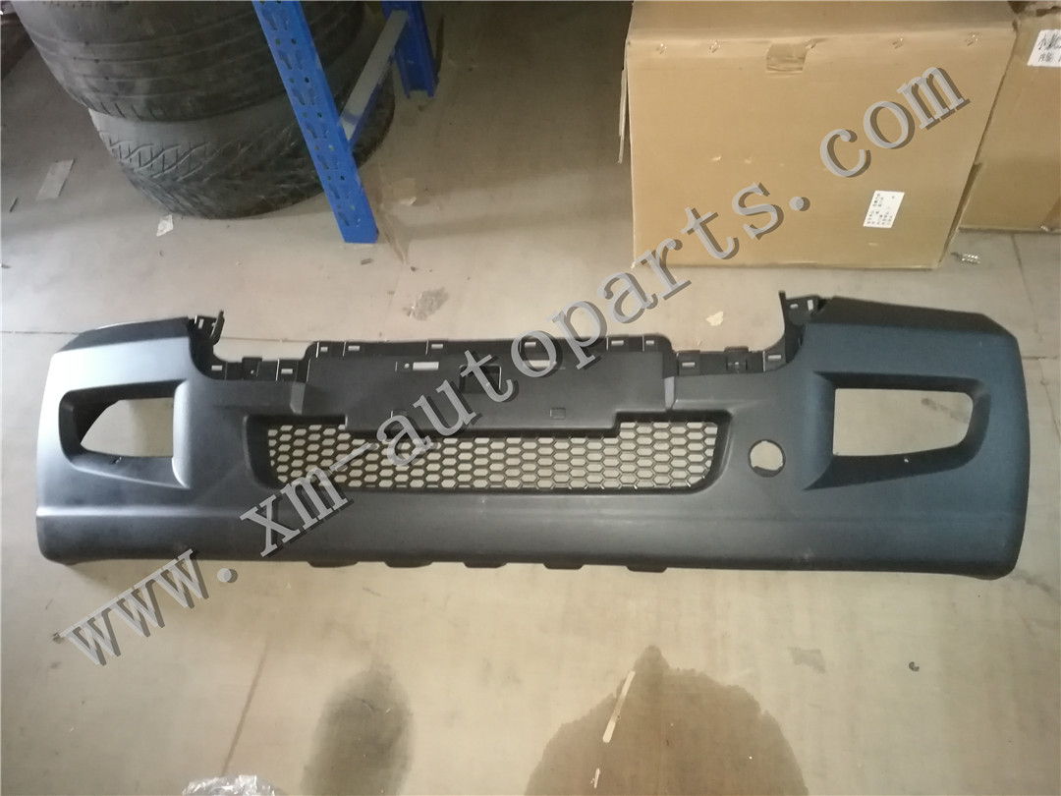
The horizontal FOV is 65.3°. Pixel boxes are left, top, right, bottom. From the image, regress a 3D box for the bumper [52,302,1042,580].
[{"bbox_3d":[-0.059,0.082,1.468,1.670,0.420,0.460,-1,78,8],"label":"bumper"}]

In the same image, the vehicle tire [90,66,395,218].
[{"bbox_3d":[-0.723,-0.777,2.136,0.733,0.279,0.733,-5,50,6],"label":"vehicle tire"}]

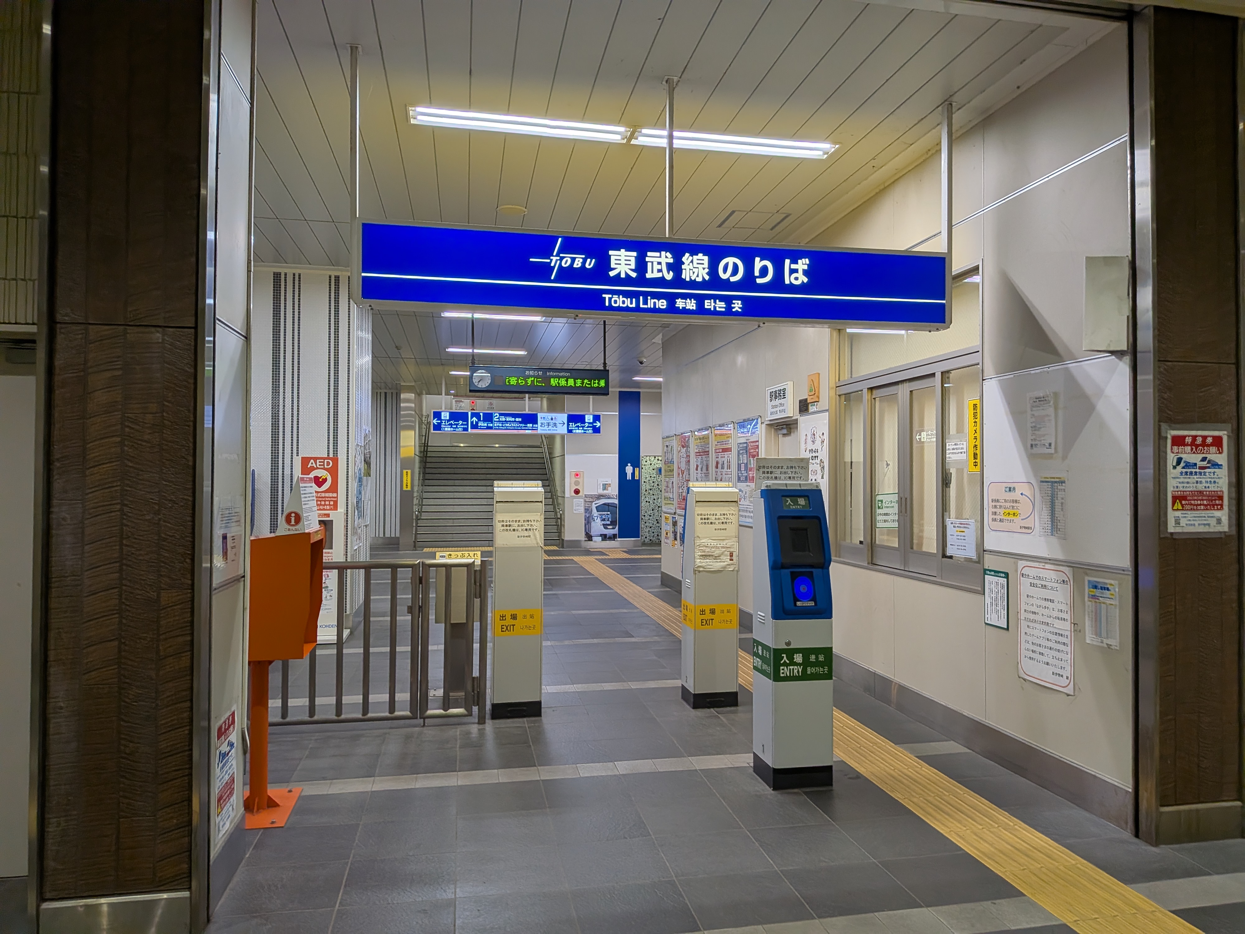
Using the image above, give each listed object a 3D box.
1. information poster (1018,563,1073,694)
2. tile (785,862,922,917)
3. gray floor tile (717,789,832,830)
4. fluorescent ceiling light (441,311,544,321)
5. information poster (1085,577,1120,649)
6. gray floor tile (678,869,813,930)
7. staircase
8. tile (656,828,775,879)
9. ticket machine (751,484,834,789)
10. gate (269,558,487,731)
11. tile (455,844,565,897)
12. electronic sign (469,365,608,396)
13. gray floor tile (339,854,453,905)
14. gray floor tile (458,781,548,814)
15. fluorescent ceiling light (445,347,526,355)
[{"bbox_3d":[2.095,0.784,4.278,0.008,0.600,0.414,0,-1,-10],"label":"information poster"},{"bbox_3d":[0.847,1.581,3.223,0.408,0.012,0.397,0,-1,-10],"label":"tile"},{"bbox_3d":[0.706,1.593,3.987,0.408,0.012,0.397,0,-1,-10],"label":"gray floor tile"},{"bbox_3d":[-1.623,-1.882,10.875,1.250,0.070,0.220,0,-1,-11],"label":"fluorescent ceiling light"},{"bbox_3d":[2.188,0.668,3.947,0.010,0.308,0.205,0,-1,-10],"label":"information poster"},{"bbox_3d":[0.438,1.577,3.145,0.407,0.015,0.394,0,-1,-11],"label":"gray floor tile"},{"bbox_3d":[-3.382,0.625,21.529,3.191,2.432,4.530,0,-1,-10],"label":"staircase"},{"bbox_3d":[0.374,1.593,3.540,0.415,0.020,0.385,0,-1,-10],"label":"tile"},{"bbox_3d":[0.883,0.848,4.470,0.329,1.532,0.288,0,-1,-10],"label":"ticket machine"},{"bbox_3d":[-1.526,1.087,5.279,1.393,1.030,0.055,0,-1,-10],"label":"gate"},{"bbox_3d":[-0.442,1.581,3.378,0.407,0.015,0.394,0,-1,-11],"label":"tile"},{"bbox_3d":[-0.927,-0.956,9.685,1.557,0.290,0.150,0,-1,-11],"label":"electronic sign"},{"bbox_3d":[-0.847,1.578,3.304,0.408,0.012,0.397,0,-1,-10],"label":"gray floor tile"},{"bbox_3d":[-0.584,1.601,4.161,0.415,0.020,0.414,0,-1,-10],"label":"gray floor tile"},{"bbox_3d":[-2.120,-1.811,13.519,1.264,0.060,0.230,0,-1,-10],"label":"fluorescent ceiling light"}]

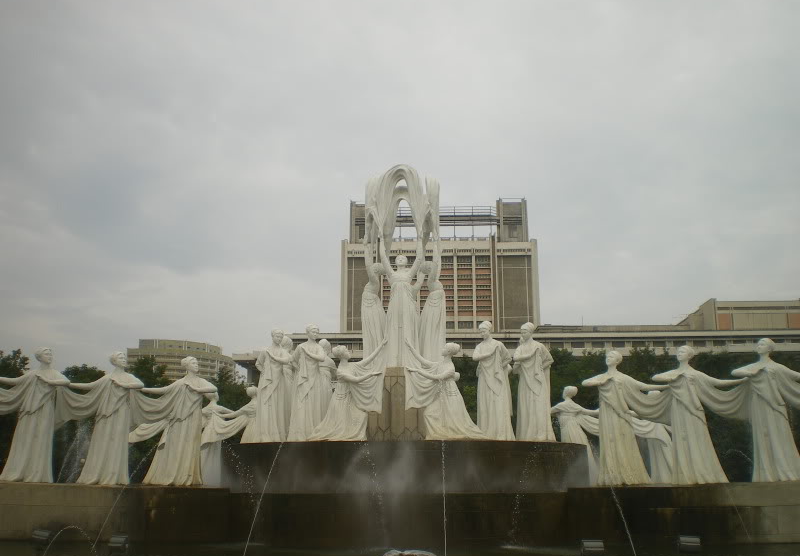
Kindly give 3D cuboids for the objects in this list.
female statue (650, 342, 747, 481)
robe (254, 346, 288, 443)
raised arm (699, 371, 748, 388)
[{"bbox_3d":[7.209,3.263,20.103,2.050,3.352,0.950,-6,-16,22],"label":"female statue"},{"bbox_3d":[-3.596,3.288,23.193,0.786,2.605,0.900,4,-15,-17],"label":"robe"},{"bbox_3d":[7.792,2.444,20.040,1.192,0.360,0.320,-7,-16,26],"label":"raised arm"}]

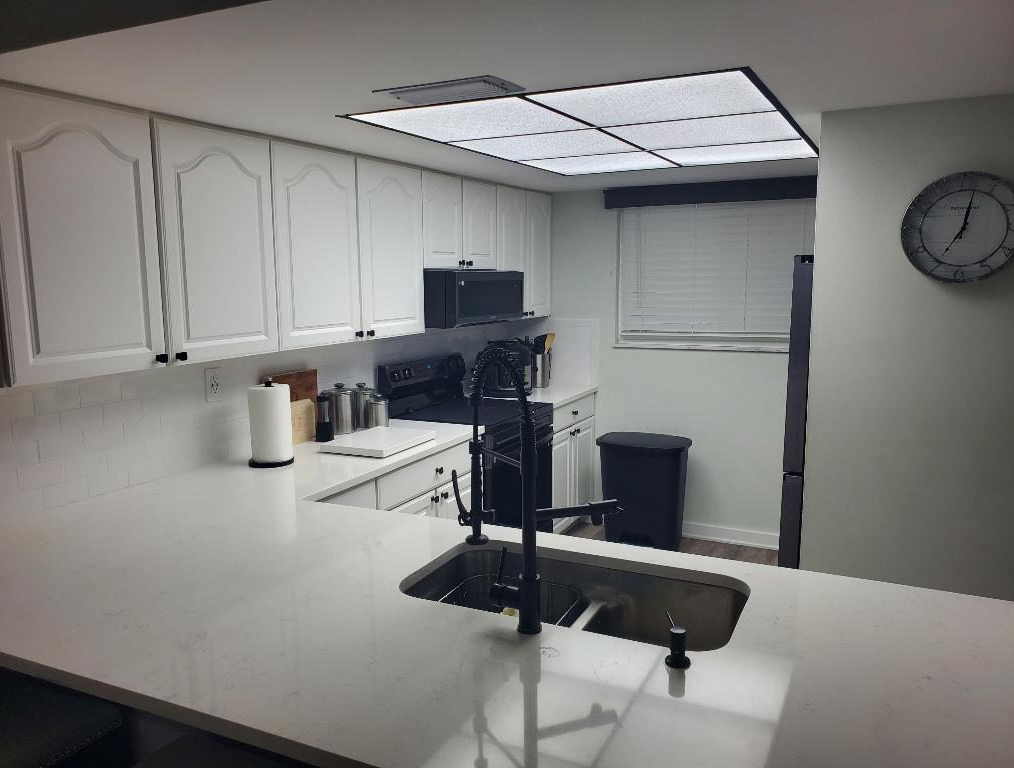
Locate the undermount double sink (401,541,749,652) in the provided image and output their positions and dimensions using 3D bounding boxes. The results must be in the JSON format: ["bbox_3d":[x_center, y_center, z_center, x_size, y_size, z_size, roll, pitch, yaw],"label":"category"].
[{"bbox_3d":[0.161,0.580,1.765,0.735,0.225,0.410,4,9,27],"label":"undermount double sink"}]

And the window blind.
[{"bbox_3d":[1.212,-0.654,4.468,1.207,0.850,0.055,4,9,27],"label":"window blind"}]

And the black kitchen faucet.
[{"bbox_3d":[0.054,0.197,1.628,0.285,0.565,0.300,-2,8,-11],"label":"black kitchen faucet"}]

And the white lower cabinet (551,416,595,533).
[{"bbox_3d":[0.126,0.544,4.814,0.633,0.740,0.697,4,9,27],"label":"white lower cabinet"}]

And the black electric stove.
[{"bbox_3d":[-0.187,0.463,4.115,0.673,1.168,0.772,4,9,27],"label":"black electric stove"}]

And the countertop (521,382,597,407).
[{"bbox_3d":[0.130,0.058,4.739,0.653,0.039,0.709,4,9,27],"label":"countertop"}]

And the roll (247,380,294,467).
[{"bbox_3d":[-0.902,0.144,2.927,0.156,0.322,0.156,-1,8,0],"label":"roll"}]

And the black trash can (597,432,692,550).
[{"bbox_3d":[0.826,0.649,4.628,0.495,0.638,0.375,4,9,27],"label":"black trash can"}]

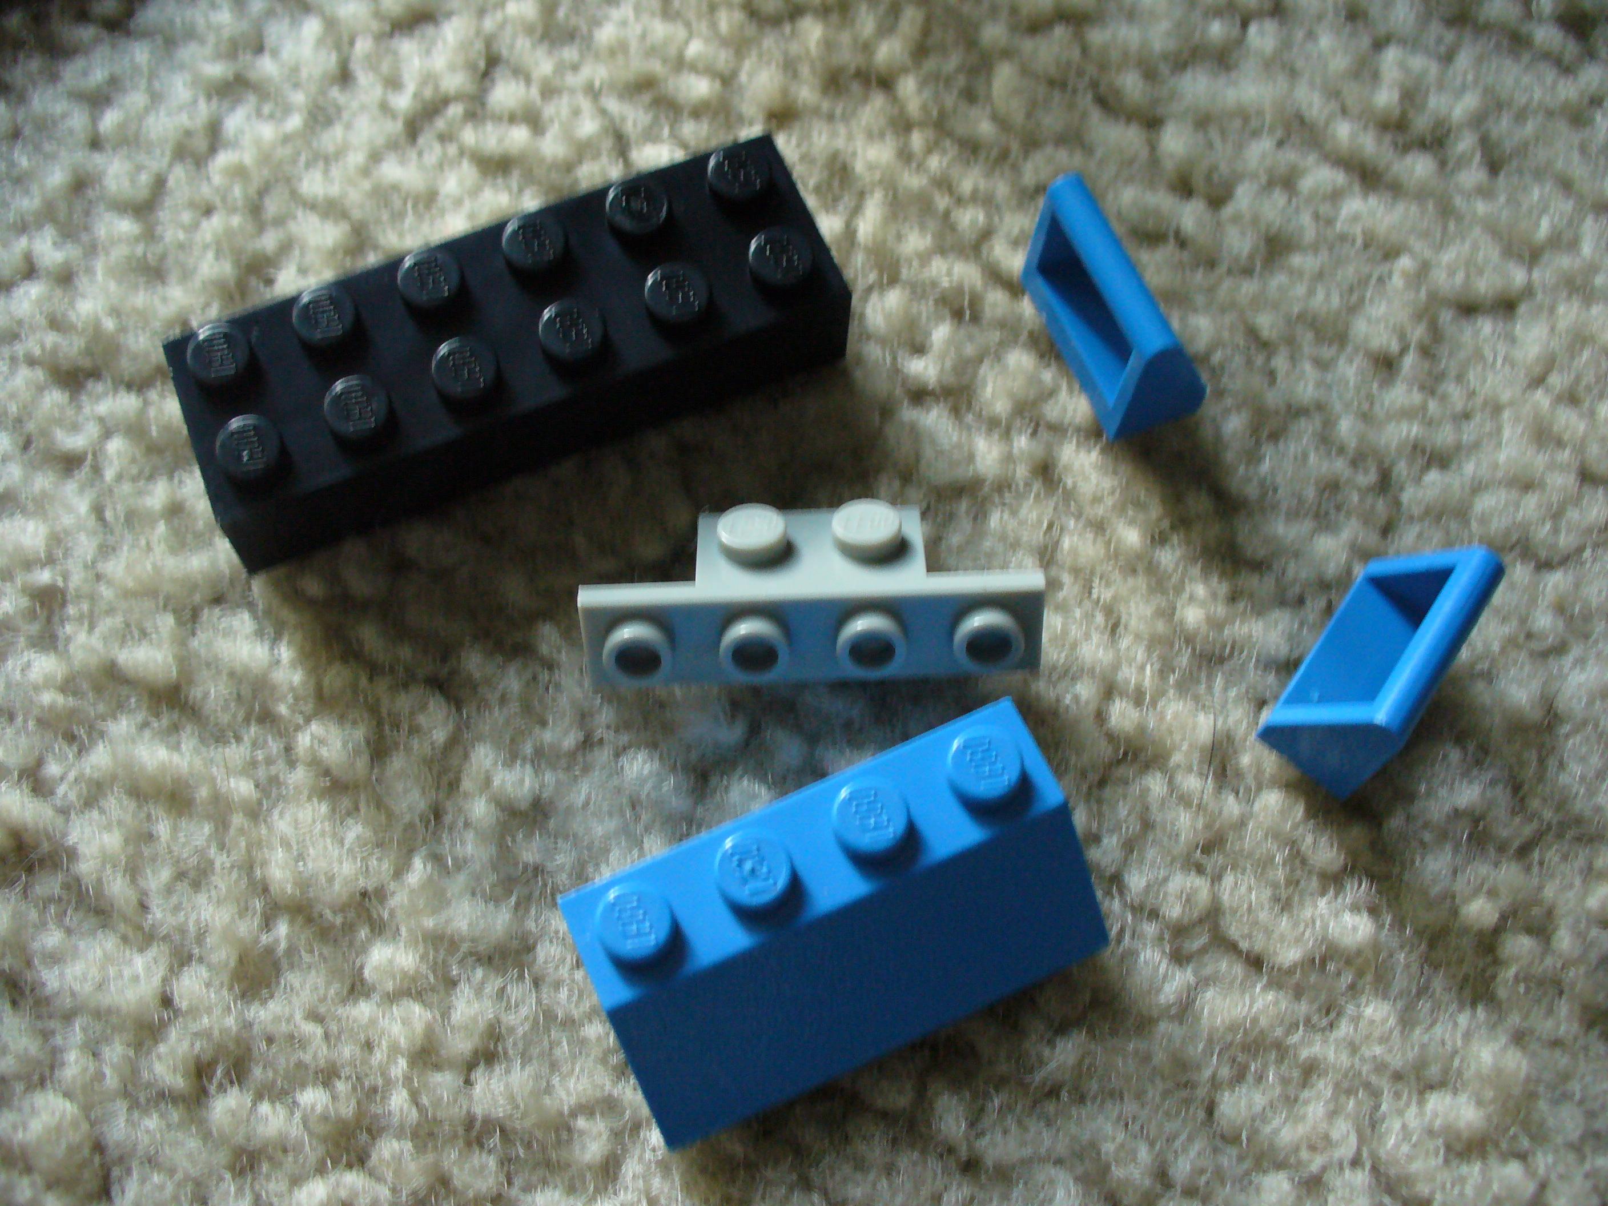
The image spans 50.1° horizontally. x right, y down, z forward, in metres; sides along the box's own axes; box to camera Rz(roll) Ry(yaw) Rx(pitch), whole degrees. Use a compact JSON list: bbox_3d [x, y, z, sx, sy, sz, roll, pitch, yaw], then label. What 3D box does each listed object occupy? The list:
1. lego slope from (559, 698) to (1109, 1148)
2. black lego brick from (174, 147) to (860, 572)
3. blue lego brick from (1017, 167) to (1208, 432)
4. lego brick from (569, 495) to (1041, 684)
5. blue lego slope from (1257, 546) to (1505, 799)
[{"bbox_3d":[0.002,0.020,0.111,0.032,0.011,0.016,-23,67,-8],"label":"lego slope"},{"bbox_3d":[-0.022,-0.019,0.129,0.048,0.011,0.016,-21,69,-8],"label":"black lego brick"},{"bbox_3d":[0.023,-0.022,0.125,0.008,0.011,0.016,-22,67,-3],"label":"blue lego brick"},{"bbox_3d":[0.001,-0.001,0.122,0.032,0.009,0.011,-2,43,1],"label":"lego brick"},{"bbox_3d":[0.039,0.004,0.116,0.008,0.011,0.016,39,65,0],"label":"blue lego slope"}]

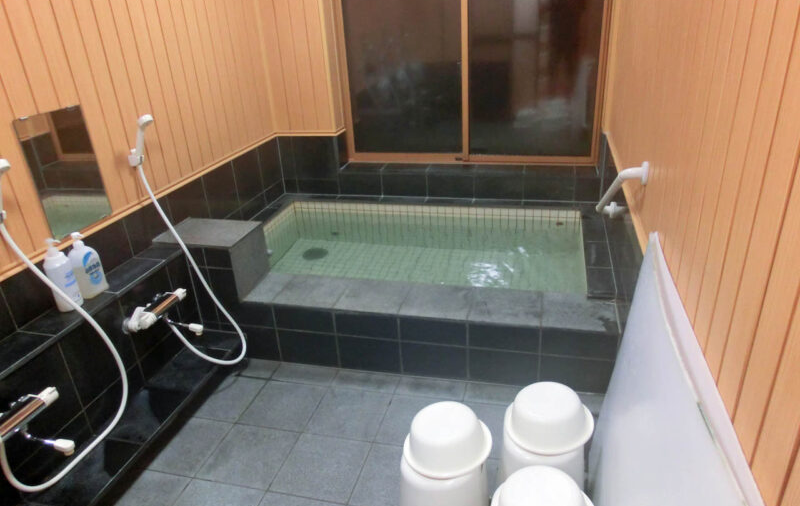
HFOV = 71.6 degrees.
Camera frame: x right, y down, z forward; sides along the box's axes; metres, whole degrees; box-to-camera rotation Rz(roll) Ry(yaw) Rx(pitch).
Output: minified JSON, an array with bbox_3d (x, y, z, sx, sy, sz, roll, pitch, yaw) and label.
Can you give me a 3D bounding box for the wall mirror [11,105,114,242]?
[{"bbox_3d":[-1.338,-0.327,2.252,0.012,0.474,0.323,3,25,15],"label":"wall mirror"}]

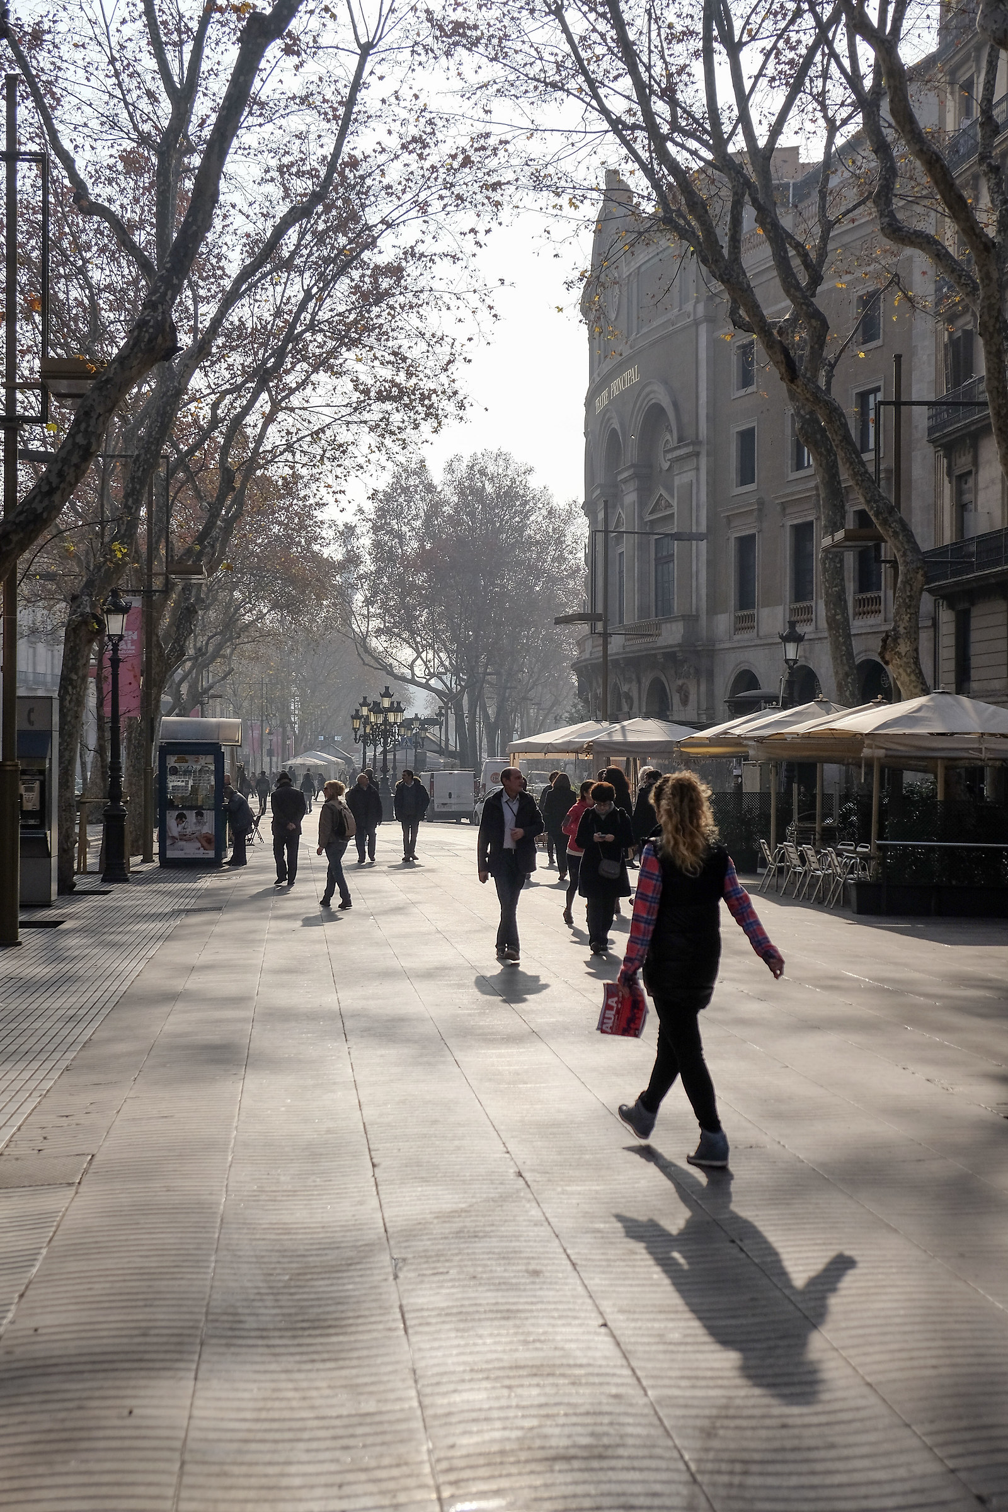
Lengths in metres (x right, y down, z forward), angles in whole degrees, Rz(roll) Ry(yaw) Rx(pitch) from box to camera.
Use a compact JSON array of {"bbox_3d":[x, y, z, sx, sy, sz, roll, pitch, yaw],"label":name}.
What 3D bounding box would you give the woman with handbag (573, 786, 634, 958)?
[{"bbox_3d":[0.951,1.047,17.400,0.560,1.600,0.450,0,0,-1],"label":"woman with handbag"}]

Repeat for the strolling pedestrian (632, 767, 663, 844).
[{"bbox_3d":[1.830,1.050,23.500,0.550,1.760,0.500,0,0,-6],"label":"strolling pedestrian"}]

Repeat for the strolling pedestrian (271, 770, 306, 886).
[{"bbox_3d":[-3.294,1.176,28.300,0.540,1.556,0.400,0,0,-6],"label":"strolling pedestrian"}]

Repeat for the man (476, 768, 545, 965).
[{"bbox_3d":[0.060,0.975,16.850,0.600,1.740,0.480,0,0,-3],"label":"man"}]

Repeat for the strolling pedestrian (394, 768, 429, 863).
[{"bbox_3d":[-1.840,1.250,36.900,0.670,1.620,0.420,0,0,-5],"label":"strolling pedestrian"}]

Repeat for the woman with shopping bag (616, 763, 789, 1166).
[{"bbox_3d":[0.855,0.910,8.100,0.660,1.690,0.680,0,-1,-25],"label":"woman with shopping bag"}]

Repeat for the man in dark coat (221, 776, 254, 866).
[{"bbox_3d":[-4.946,1.203,34.300,0.620,1.650,0.500,0,0,-3],"label":"man in dark coat"}]

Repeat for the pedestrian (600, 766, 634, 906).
[{"bbox_3d":[1.381,1.017,22.500,0.500,1.770,0.450,0,0,-6],"label":"pedestrian"}]

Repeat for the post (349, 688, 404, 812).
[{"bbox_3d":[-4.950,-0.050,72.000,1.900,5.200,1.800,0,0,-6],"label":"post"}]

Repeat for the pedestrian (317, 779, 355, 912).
[{"bbox_3d":[-2.160,1.130,23.700,0.530,1.650,0.500,0,-1,30],"label":"pedestrian"}]

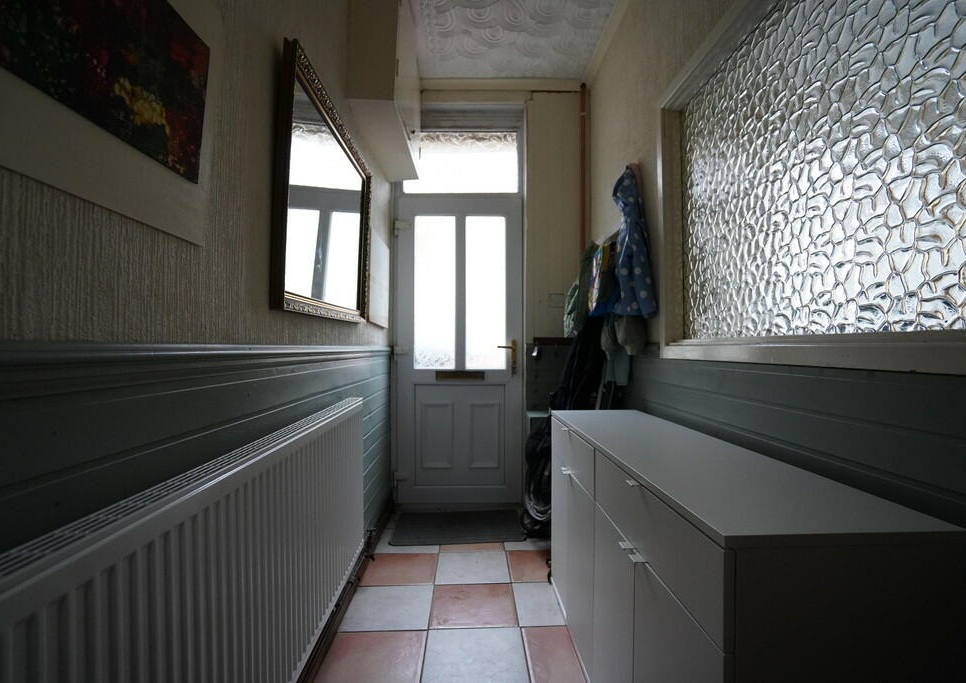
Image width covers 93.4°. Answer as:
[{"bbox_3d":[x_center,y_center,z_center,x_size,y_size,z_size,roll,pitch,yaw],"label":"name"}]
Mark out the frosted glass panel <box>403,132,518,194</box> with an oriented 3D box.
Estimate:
[{"bbox_3d":[-0.143,-1.151,2.963,0.745,0.400,0.030,0,-1,-1],"label":"frosted glass panel"}]

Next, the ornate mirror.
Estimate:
[{"bbox_3d":[-0.545,-0.440,1.682,0.040,0.713,0.957,2,0,-2],"label":"ornate mirror"}]

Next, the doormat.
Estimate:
[{"bbox_3d":[-0.135,1.084,2.667,0.748,0.012,0.447,0,-1,-5],"label":"doormat"}]

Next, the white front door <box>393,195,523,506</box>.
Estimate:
[{"bbox_3d":[-0.152,0.059,2.955,0.830,1.960,0.060,0,-1,-1],"label":"white front door"}]

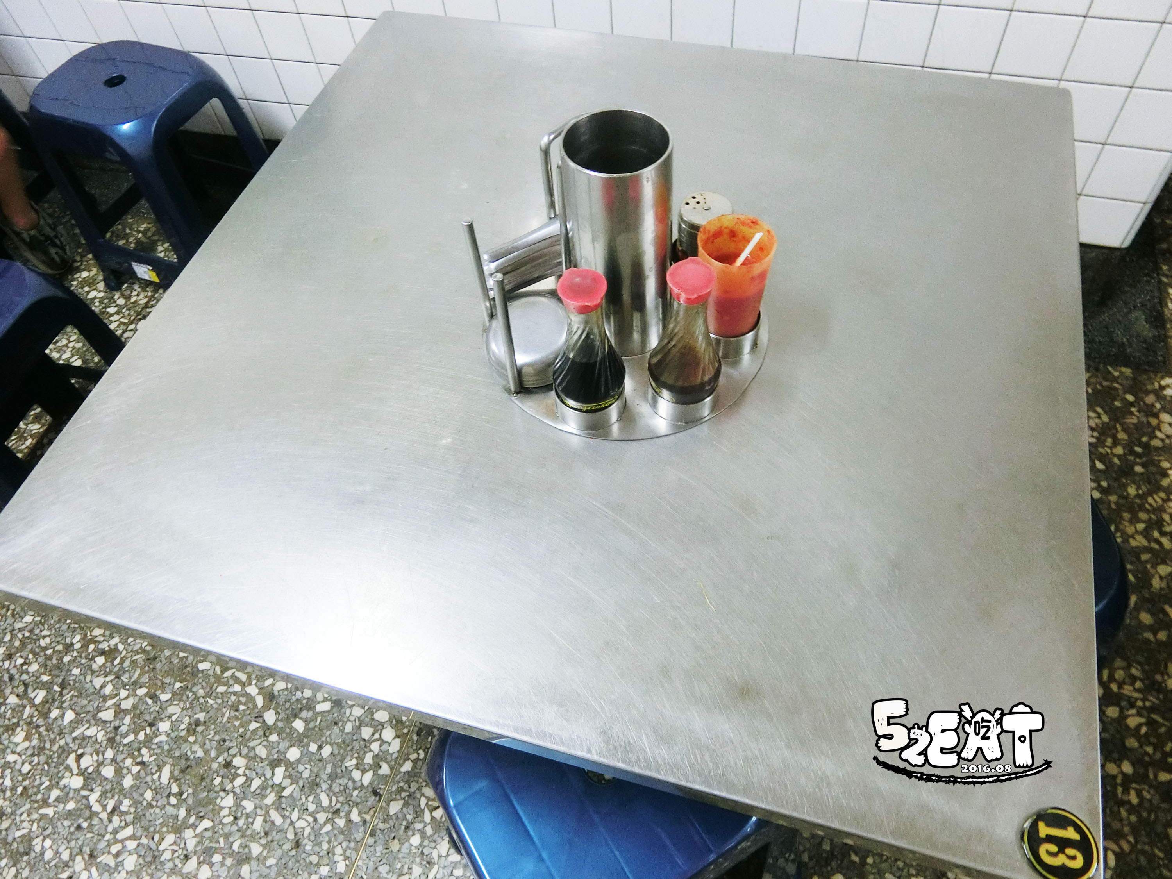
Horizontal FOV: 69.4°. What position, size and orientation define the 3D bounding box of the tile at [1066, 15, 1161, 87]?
[{"bbox_3d":[0.838,-0.616,1.350,0.108,0.108,0.008,11,57,12],"label":"tile"}]

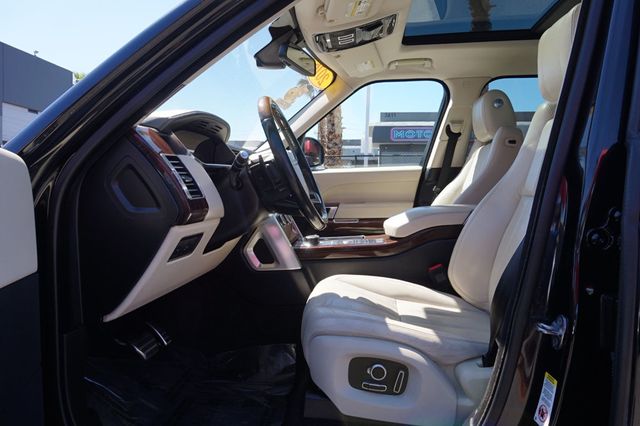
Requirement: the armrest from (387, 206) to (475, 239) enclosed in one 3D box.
[{"bbox_3d":[0.413,0.021,1.464,0.375,0.110,0.250,1,3,7],"label":"armrest"}]

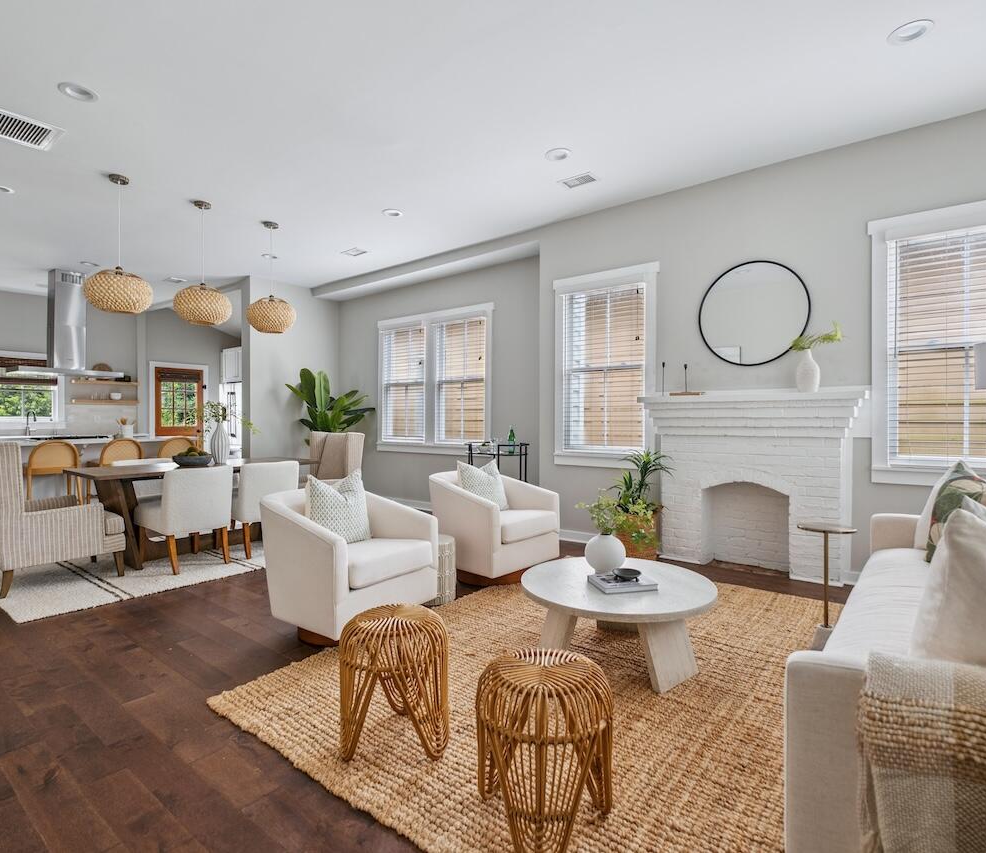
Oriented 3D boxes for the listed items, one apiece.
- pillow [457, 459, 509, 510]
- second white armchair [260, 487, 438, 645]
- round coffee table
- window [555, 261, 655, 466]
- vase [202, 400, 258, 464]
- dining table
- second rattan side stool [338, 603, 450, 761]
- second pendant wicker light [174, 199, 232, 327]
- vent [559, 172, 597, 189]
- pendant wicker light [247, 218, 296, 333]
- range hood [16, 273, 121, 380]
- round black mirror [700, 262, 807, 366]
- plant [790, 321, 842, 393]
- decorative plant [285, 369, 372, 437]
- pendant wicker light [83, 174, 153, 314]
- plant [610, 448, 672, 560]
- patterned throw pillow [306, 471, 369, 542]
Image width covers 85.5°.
[{"bbox_3d":[-0.086,0.473,4.273,0.430,0.420,0.160,-1,-15,-46],"label":"pillow"},{"bbox_3d":[-0.848,0.765,3.176,0.780,0.725,0.780,0,1,36],"label":"second white armchair"},{"bbox_3d":[0.601,0.935,2.603,0.920,0.385,0.920,0,1,0],"label":"round coffee table"},{"bbox_3d":[1.018,-0.529,4.948,1.047,1.812,0.100,0,1,38],"label":"window"},{"bbox_3d":[-2.433,0.060,4.924,0.500,0.600,0.420,0,1,-26],"label":"vase"},{"bbox_3d":[-2.586,0.732,4.772,0.936,0.760,1.823,0,1,38],"label":"dining table"},{"bbox_3d":[-0.348,0.899,1.897,0.385,0.458,0.385,0,1,0],"label":"second rattan side stool"},{"bbox_3d":[-2.584,-1.442,4.749,0.457,1.076,0.457,0,1,38],"label":"second pendant wicker light"},{"bbox_3d":[0.692,-1.968,4.299,0.290,0.020,0.190,0,1,38],"label":"vent"},{"bbox_3d":[-2.182,-1.454,5.251,0.430,1.084,0.430,0,1,38],"label":"pendant wicker light"},{"bbox_3d":[-5.579,-1.328,6.977,0.660,1.344,1.085,0,1,38],"label":"range hood"},{"bbox_3d":[1.993,-0.865,4.105,0.793,0.793,0.030,0,1,38],"label":"round black mirror"},{"bbox_3d":[2.284,-0.496,3.788,0.340,0.520,0.200,0,1,38],"label":"plant"},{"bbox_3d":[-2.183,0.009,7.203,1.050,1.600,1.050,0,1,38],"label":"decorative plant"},{"bbox_3d":[-2.978,-1.443,4.258,0.457,1.062,0.457,0,1,38],"label":"pendant wicker light"},{"bbox_3d":[1.212,0.646,4.381,0.500,0.931,0.500,0,1,38],"label":"plant"},{"bbox_3d":[-0.931,0.486,3.207,0.160,0.420,0.420,-20,-11,36],"label":"patterned throw pillow"}]

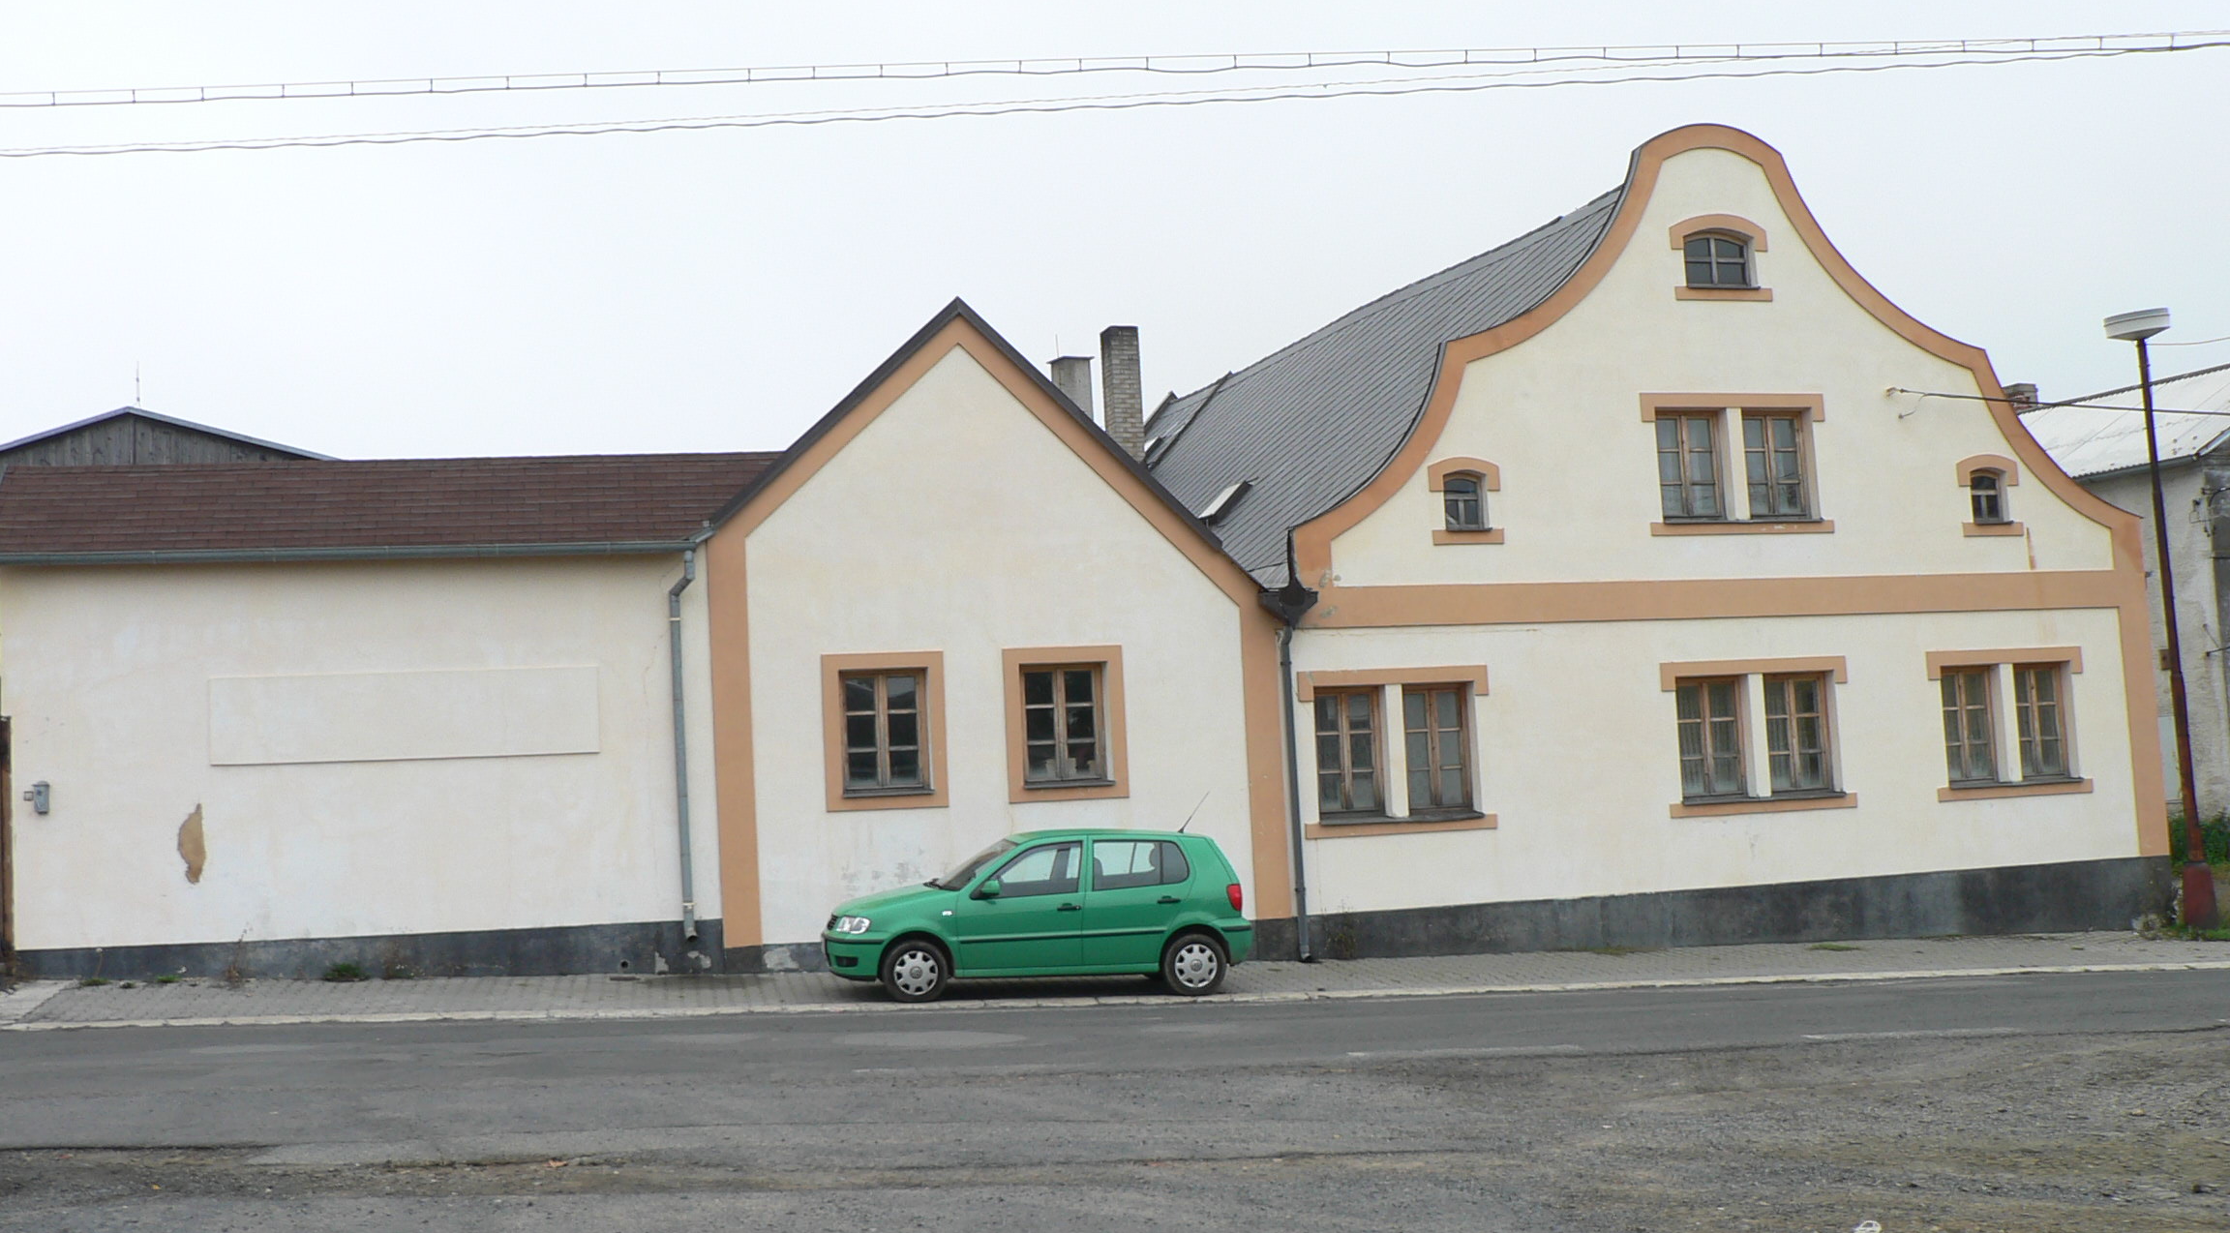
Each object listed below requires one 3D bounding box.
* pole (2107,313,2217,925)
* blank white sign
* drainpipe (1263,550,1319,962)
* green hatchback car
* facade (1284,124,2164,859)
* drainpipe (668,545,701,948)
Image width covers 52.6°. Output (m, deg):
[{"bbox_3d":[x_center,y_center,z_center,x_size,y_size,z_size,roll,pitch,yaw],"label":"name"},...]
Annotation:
[{"bbox_3d":[13.183,-0.019,28.235,0.780,7.814,0.760,-1,-6,-15],"label":"pole"},{"bbox_3d":[-6.967,0.985,22.262,3.670,0.868,0.050,-1,-6,-15],"label":"blank white sign"},{"bbox_3d":[1.968,1.485,24.476,0.500,4.465,0.280,-1,-6,-15],"label":"drainpipe"},{"bbox_3d":[-0.704,2.609,19.887,3.743,1.418,1.650,1,-6,-12],"label":"green hatchback car"},{"bbox_3d":[7.219,-1.207,26.501,11.073,9.314,0.400,-1,-6,-15],"label":"facade"},{"bbox_3d":[-4.321,1.298,22.835,0.284,4.026,0.200,-1,-6,-15],"label":"drainpipe"}]

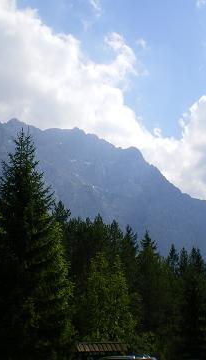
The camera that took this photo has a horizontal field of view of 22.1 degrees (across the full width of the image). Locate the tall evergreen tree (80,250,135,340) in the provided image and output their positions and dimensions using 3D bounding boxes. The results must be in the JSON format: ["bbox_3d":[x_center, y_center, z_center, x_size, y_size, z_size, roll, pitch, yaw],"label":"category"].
[{"bbox_3d":[0.193,7.596,29.095,3.300,7.400,3.300,-1,-19,0],"label":"tall evergreen tree"}]

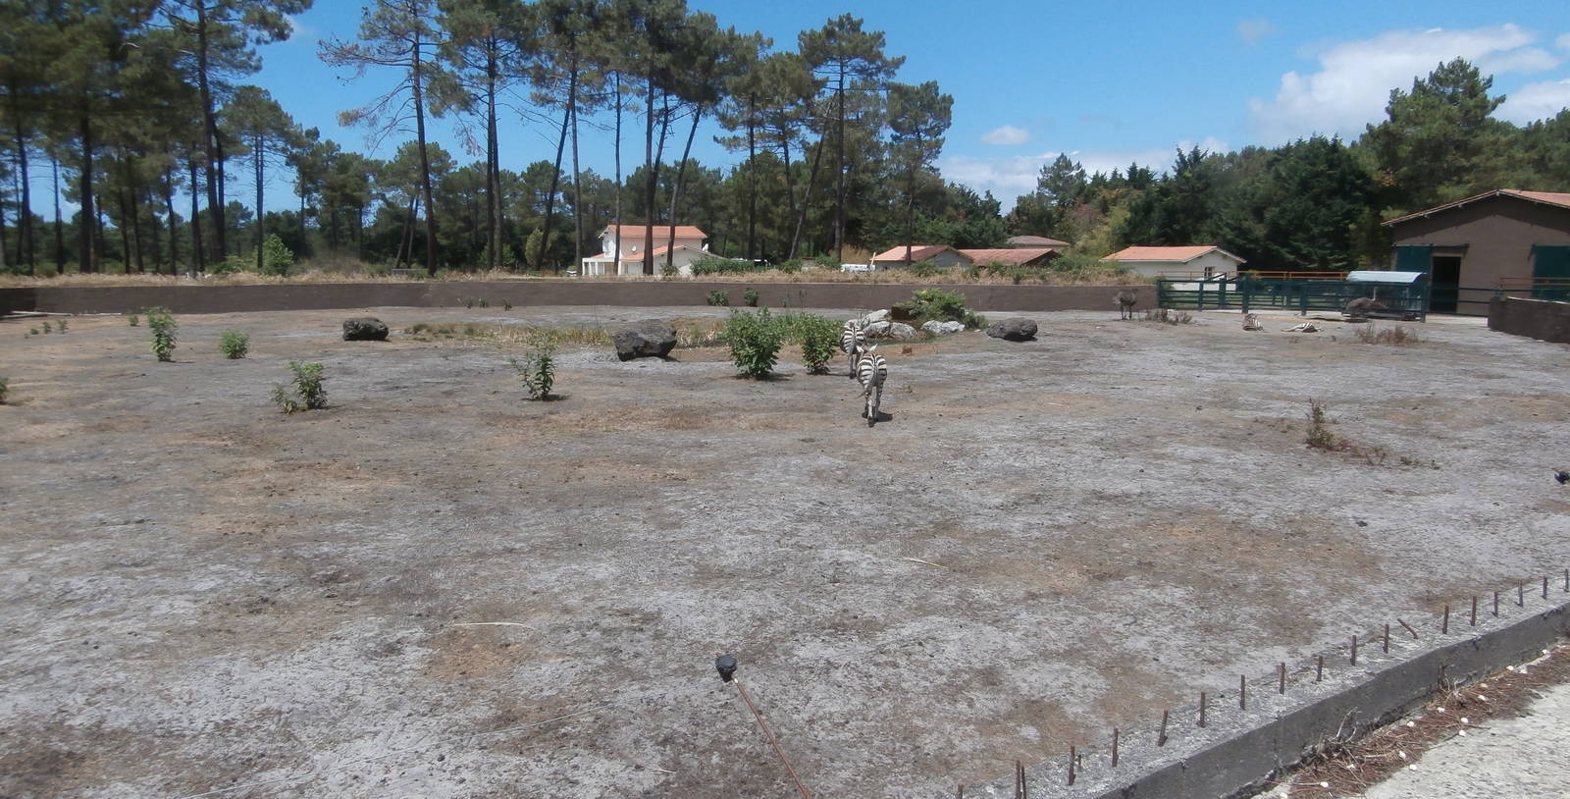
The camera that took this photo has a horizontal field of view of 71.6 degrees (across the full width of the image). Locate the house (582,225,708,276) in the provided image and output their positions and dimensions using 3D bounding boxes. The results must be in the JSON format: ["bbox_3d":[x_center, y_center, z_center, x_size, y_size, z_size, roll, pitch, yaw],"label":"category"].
[{"bbox_3d":[-18.455,-19.437,143.695,13.660,6.669,11.000,-4,8,-27],"label":"house"}]

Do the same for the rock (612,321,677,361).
[{"bbox_3d":[-3.952,-1.660,30.697,1.790,1.040,1.300,-1,7,-7],"label":"rock"}]

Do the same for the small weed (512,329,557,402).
[{"bbox_3d":[-5.074,-0.690,21.990,0.900,1.340,0.850,-2,8,-13],"label":"small weed"}]

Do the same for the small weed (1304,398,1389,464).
[{"bbox_3d":[7.792,0.432,15.077,0.973,0.682,1.000,4,8,27],"label":"small weed"}]

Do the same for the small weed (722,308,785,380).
[{"bbox_3d":[-0.730,-1.317,25.035,1.394,1.562,1.350,0,7,-2],"label":"small weed"}]

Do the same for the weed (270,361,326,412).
[{"bbox_3d":[-9.101,-0.248,20.313,0.910,0.890,0.750,-3,8,-24],"label":"weed"}]

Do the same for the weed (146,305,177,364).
[{"bbox_3d":[-16.793,-1.761,29.313,0.648,1.418,0.800,-4,8,-30],"label":"weed"}]

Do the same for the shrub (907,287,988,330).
[{"bbox_3d":[6.392,-3.601,42.890,3.043,1.567,2.300,1,7,8],"label":"shrub"}]

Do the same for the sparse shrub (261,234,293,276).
[{"bbox_3d":[-37.912,-10.752,81.293,2.042,3.208,2.400,-3,8,-25],"label":"sparse shrub"}]

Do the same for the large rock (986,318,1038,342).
[{"bbox_3d":[7.927,-2.442,37.873,1.730,0.750,1.200,2,8,12],"label":"large rock"}]

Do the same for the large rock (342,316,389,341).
[{"bbox_3d":[-14.272,-2.405,36.994,1.424,0.734,1.150,-3,8,-21],"label":"large rock"}]

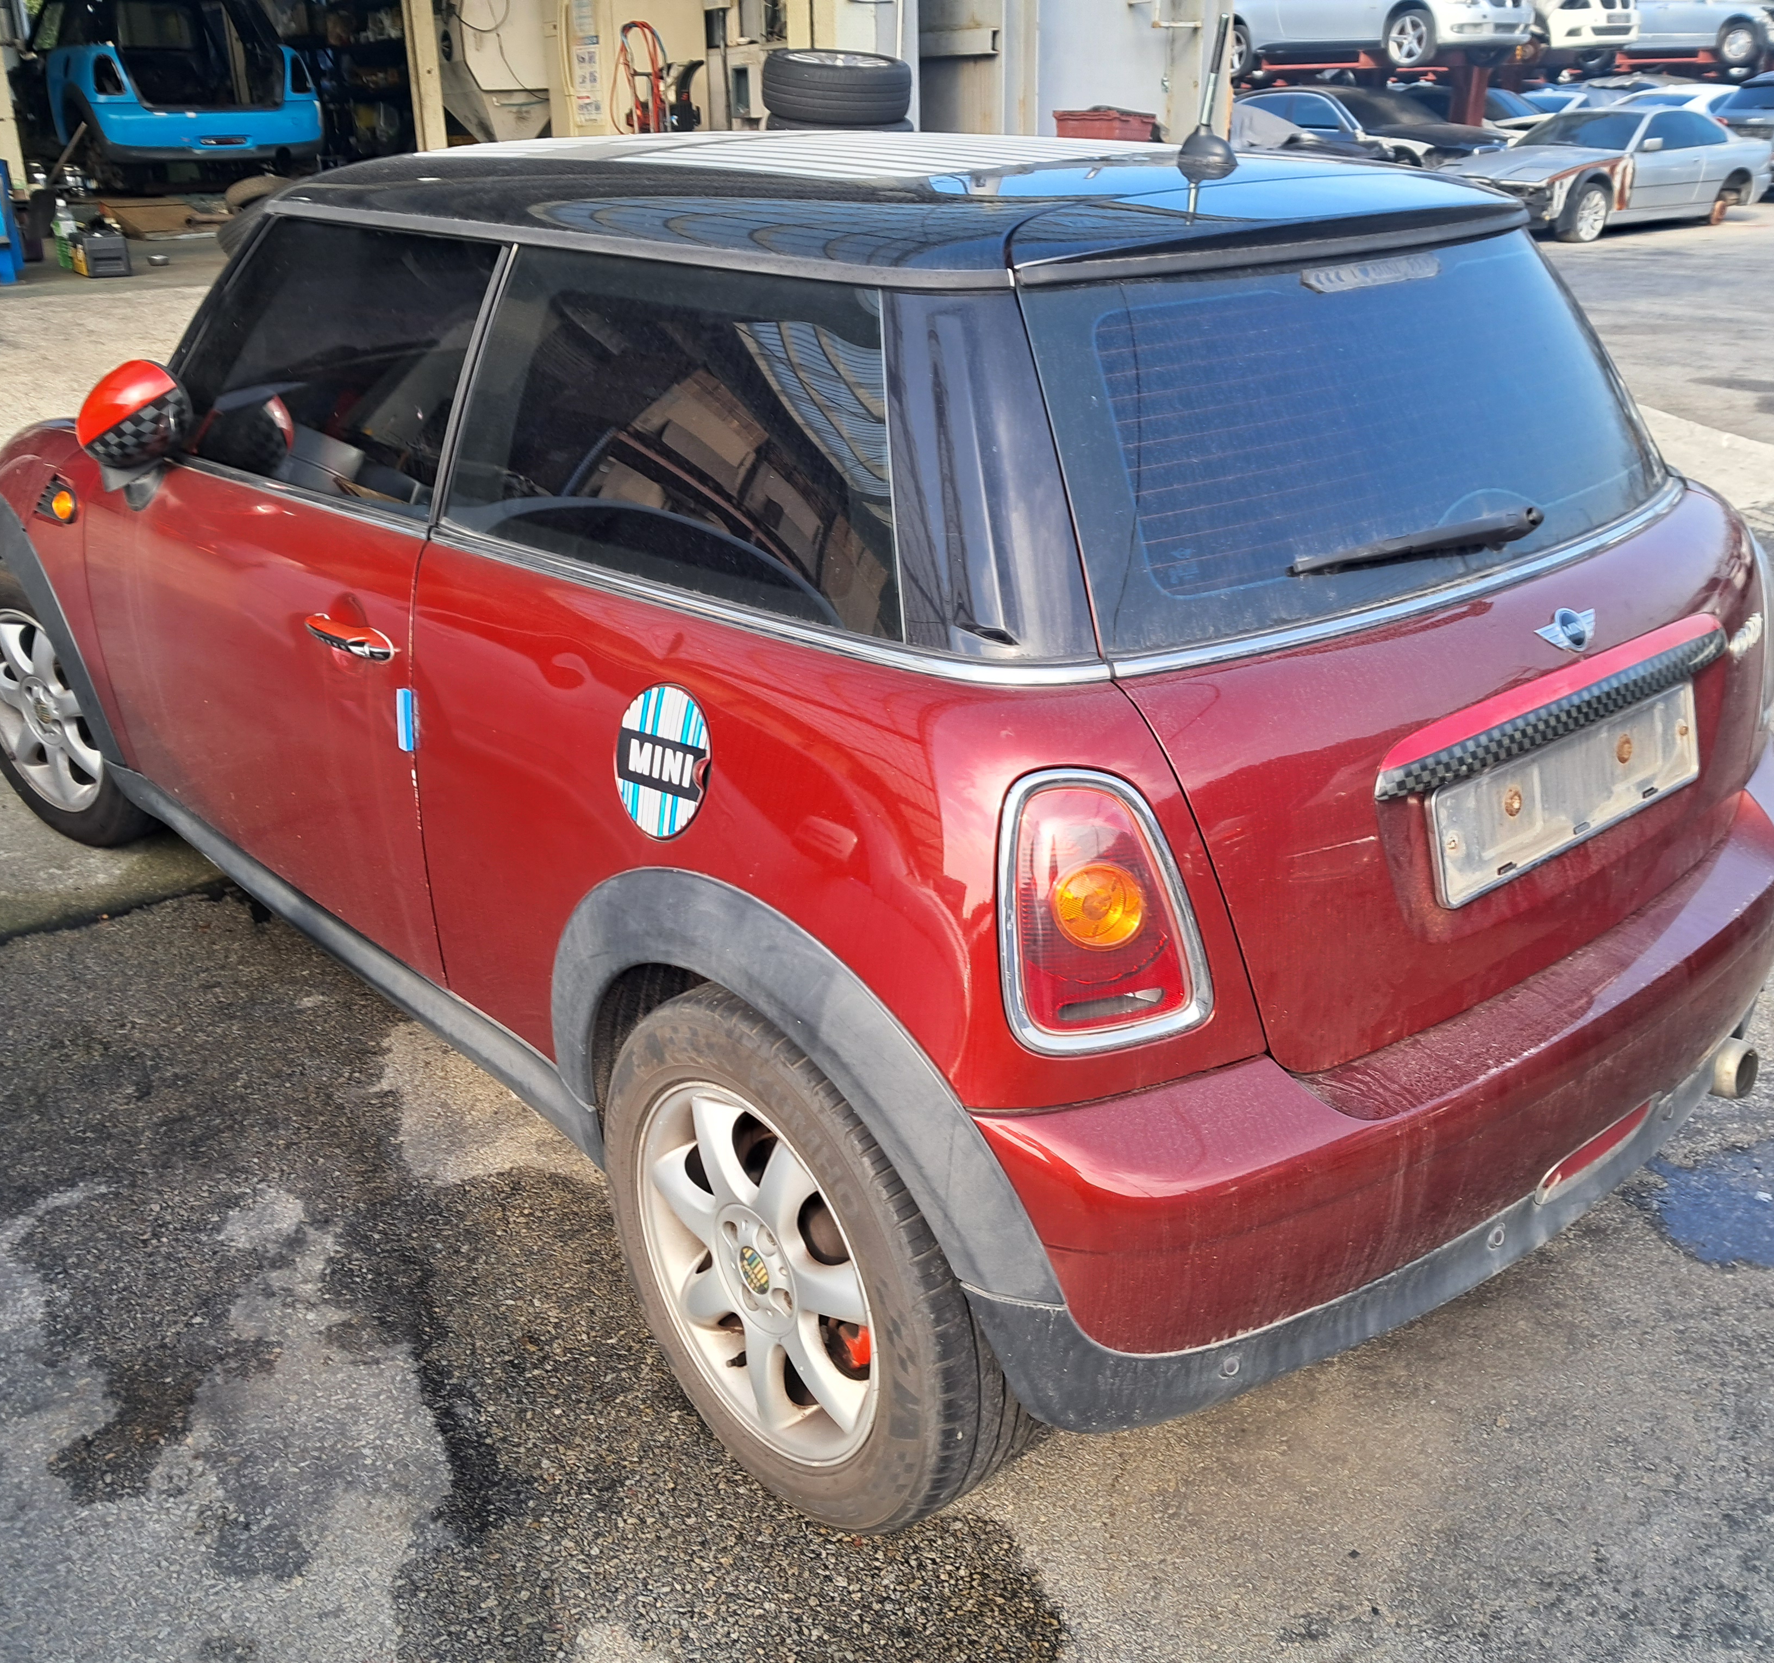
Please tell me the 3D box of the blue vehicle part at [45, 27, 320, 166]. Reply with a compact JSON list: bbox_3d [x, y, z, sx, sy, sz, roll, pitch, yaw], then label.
[{"bbox_3d":[-4.862,-5.212,12.238,1.660,0.840,1.150,-14,27,-28],"label":"blue vehicle part"}]

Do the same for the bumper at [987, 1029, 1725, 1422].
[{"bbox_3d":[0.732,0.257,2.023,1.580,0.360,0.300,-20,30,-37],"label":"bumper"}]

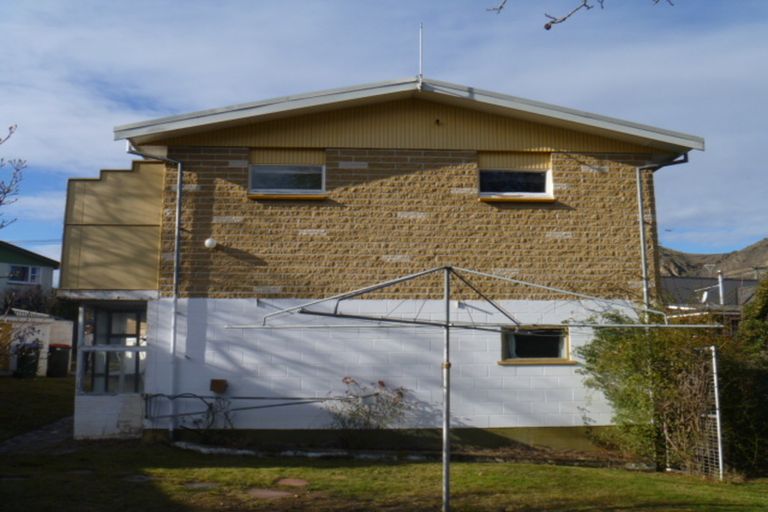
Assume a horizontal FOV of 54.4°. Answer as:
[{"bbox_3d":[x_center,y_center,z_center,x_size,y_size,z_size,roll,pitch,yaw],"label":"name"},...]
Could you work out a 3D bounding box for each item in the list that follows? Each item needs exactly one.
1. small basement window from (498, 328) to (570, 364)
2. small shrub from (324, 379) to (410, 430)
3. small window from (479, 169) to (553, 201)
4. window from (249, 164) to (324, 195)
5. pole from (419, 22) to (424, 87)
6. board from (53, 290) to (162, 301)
[{"bbox_3d":[2.440,1.426,12.037,1.124,0.577,0.100,0,-9,-4],"label":"small basement window"},{"bbox_3d":[-0.217,2.277,11.311,1.274,0.892,0.750,0,-9,-4],"label":"small shrub"},{"bbox_3d":[2.205,-1.198,12.456,1.255,0.524,0.100,0,-9,-4],"label":"small window"},{"bbox_3d":[-1.580,-1.241,12.180,1.247,0.521,0.100,0,-9,-4],"label":"window"},{"bbox_3d":[0.607,-3.289,12.247,0.050,1.140,0.050,0,-9,-4],"label":"pole"},{"bbox_3d":[-4.280,0.604,11.600,1.554,0.144,0.060,0,-9,-4],"label":"board"}]

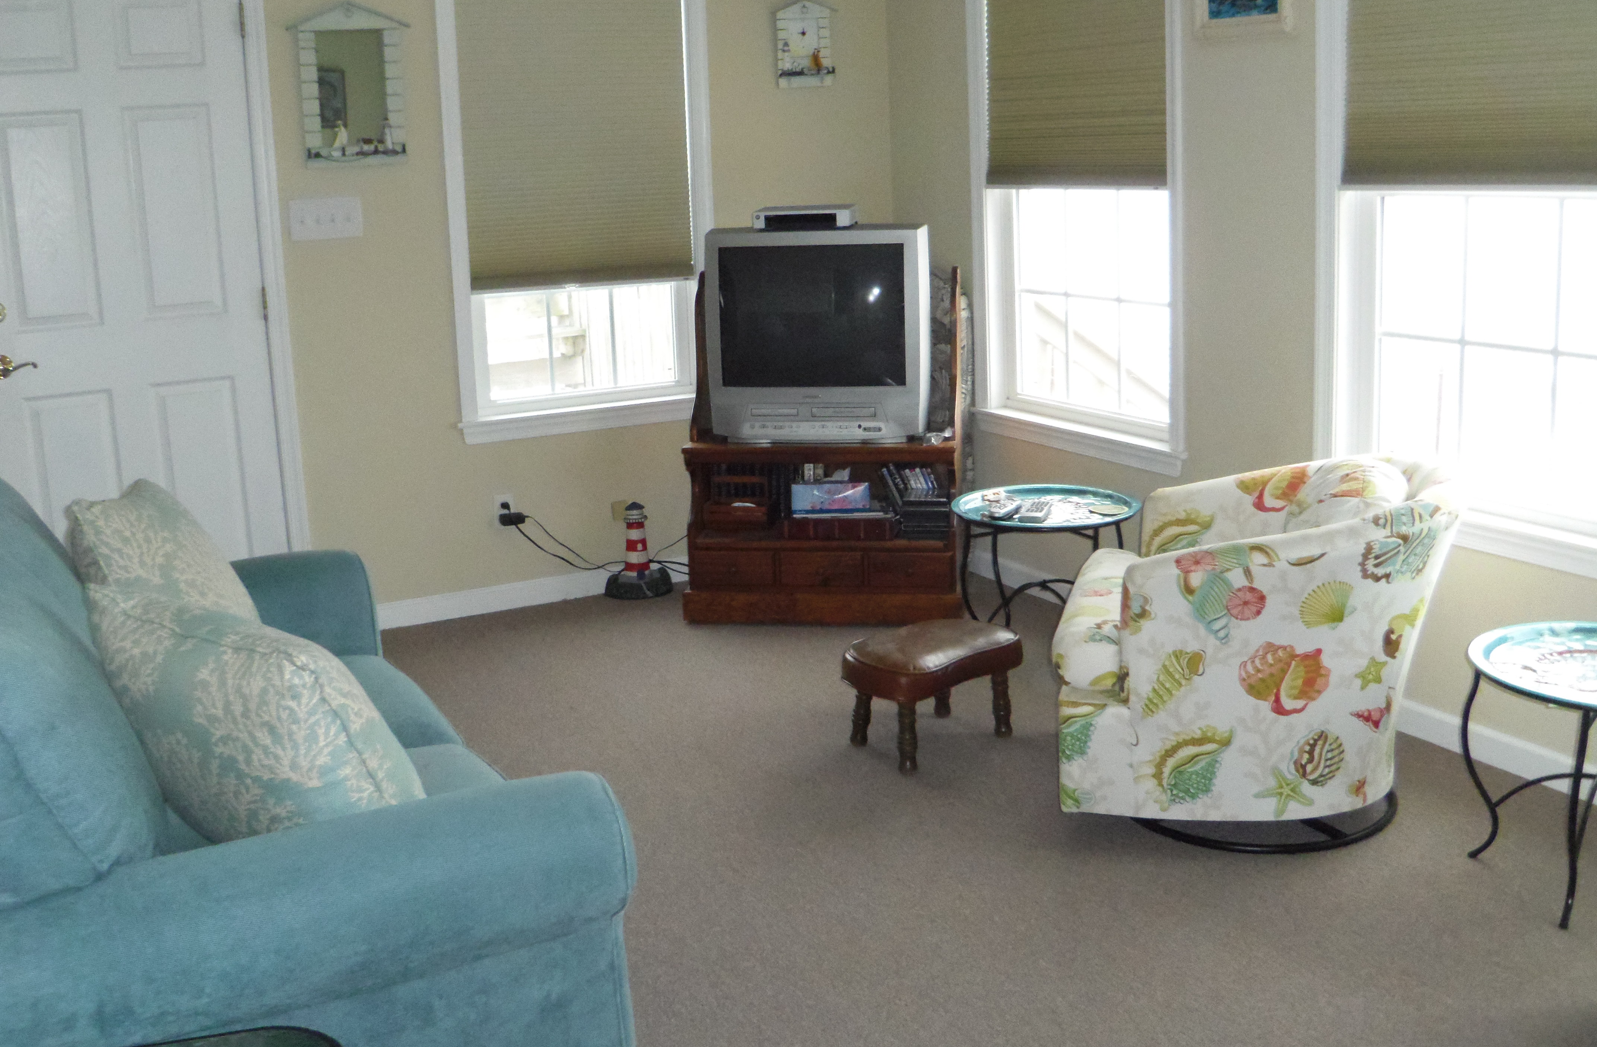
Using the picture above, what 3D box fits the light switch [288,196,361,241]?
[{"bbox_3d":[-1.349,-0.871,4.617,0.210,0.114,0.016,-9,14,-26],"label":"light switch"}]

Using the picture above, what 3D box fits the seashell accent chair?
[{"bbox_3d":[0.963,0.217,3.333,0.820,0.750,0.740,3,14,20],"label":"seashell accent chair"}]

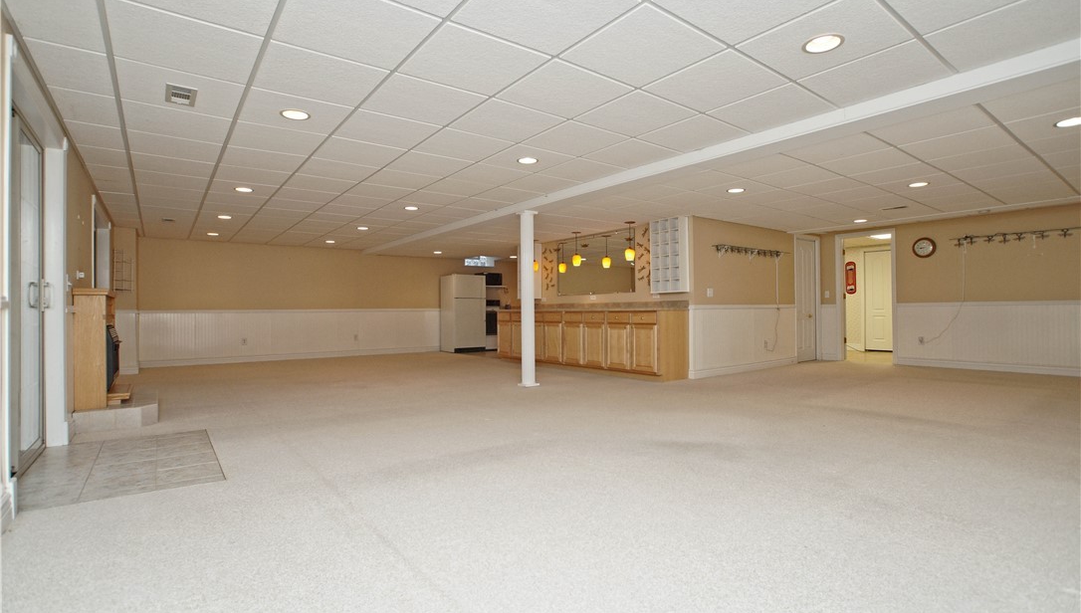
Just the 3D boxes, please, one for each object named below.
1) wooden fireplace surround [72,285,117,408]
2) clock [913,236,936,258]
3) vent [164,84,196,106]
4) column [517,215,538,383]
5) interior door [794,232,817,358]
[{"bbox_3d":[-3.732,0.337,4.045,0.210,0.950,0.840,0,0,-37],"label":"wooden fireplace surround"},{"bbox_3d":[5.897,-0.895,7.372,0.050,0.320,0.320,0,0,-37],"label":"clock"},{"bbox_3d":[-2.121,-1.239,2.835,0.150,0.025,0.290,0,0,-37],"label":"vent"},{"bbox_3d":[-0.151,-0.101,5.843,0.190,2.126,0.190,0,0,-37],"label":"column"},{"bbox_3d":[4.548,-0.086,8.239,0.710,2.050,0.050,0,0,-37],"label":"interior door"}]

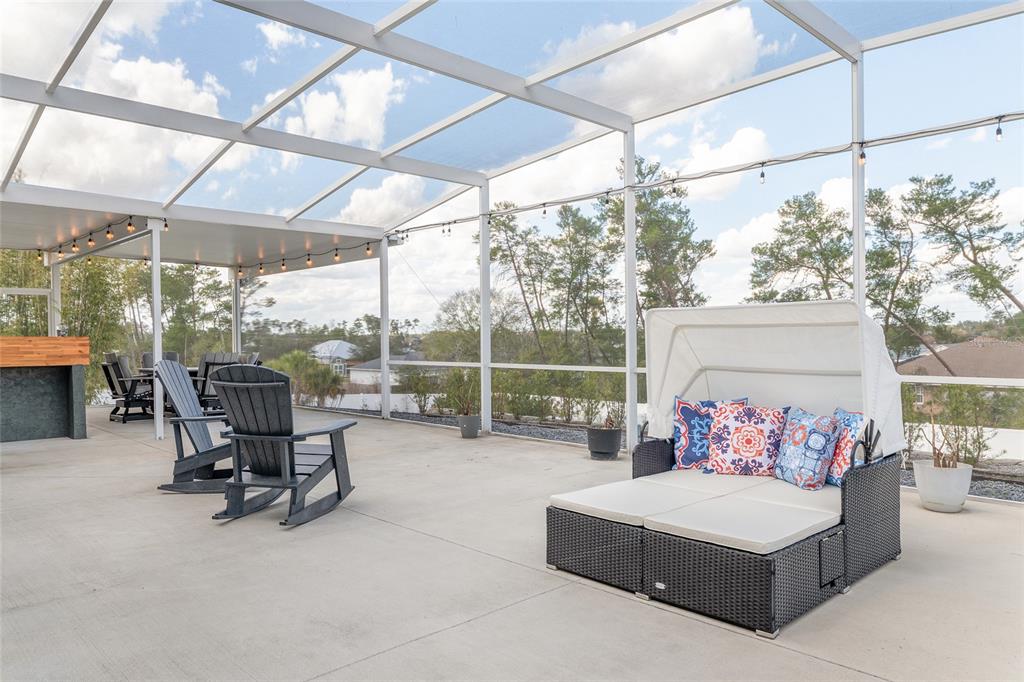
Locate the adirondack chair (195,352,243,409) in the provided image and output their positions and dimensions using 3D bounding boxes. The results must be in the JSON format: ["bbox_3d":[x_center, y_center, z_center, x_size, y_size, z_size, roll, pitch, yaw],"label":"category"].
[{"bbox_3d":[-4.596,0.699,10.956,0.732,1.038,0.768,0,0,-45],"label":"adirondack chair"}]

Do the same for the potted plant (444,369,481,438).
[{"bbox_3d":[-0.623,0.773,8.940,0.432,0.882,0.432,0,0,0],"label":"potted plant"}]

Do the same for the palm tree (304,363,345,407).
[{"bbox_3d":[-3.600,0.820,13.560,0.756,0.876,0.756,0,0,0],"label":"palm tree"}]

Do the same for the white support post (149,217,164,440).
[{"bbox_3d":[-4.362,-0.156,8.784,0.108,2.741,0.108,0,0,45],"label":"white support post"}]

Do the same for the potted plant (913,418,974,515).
[{"bbox_3d":[3.103,0.872,5.124,0.384,0.672,0.384,0,0,0],"label":"potted plant"}]

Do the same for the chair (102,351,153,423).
[{"bbox_3d":[-5.767,0.697,10.920,0.720,1.040,0.768,0,0,44],"label":"chair"}]

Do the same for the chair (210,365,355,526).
[{"bbox_3d":[-1.552,0.682,4.968,0.696,1.051,0.828,0,0,20],"label":"chair"}]

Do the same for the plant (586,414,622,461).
[{"bbox_3d":[0.958,0.986,7.356,0.360,0.451,0.360,0,0,0],"label":"plant"}]

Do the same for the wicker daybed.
[{"bbox_3d":[1.165,0.507,3.851,1.518,1.398,1.272,0,0,-44],"label":"wicker daybed"}]

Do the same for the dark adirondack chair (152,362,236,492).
[{"bbox_3d":[-2.424,0.687,5.928,0.840,1.044,0.696,0,0,1],"label":"dark adirondack chair"}]

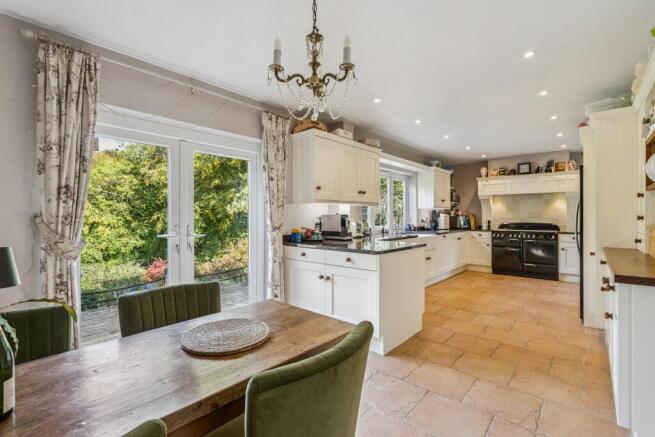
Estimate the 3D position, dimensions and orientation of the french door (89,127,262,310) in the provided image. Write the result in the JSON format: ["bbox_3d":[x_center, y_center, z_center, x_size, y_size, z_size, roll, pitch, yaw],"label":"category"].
[{"bbox_3d":[-1.324,0.189,2.620,0.090,2.080,1.810,0,0,42],"label":"french door"}]

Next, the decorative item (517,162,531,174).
[{"bbox_3d":[4.073,-1.024,6.009,0.225,0.240,0.060,0,0,42],"label":"decorative item"}]

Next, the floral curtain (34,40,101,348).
[{"bbox_3d":[-1.737,0.040,1.972,0.140,2.330,0.325,0,0,42],"label":"floral curtain"}]

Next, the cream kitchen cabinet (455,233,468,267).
[{"bbox_3d":[2.629,0.697,6.435,0.620,0.805,0.780,0,0,42],"label":"cream kitchen cabinet"}]

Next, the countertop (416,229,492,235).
[{"bbox_3d":[2.631,0.294,6.107,1.160,0.035,2.600,0,0,42],"label":"countertop"}]

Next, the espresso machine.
[{"bbox_3d":[0.140,0.129,3.832,0.410,0.343,0.210,0,0,37],"label":"espresso machine"}]

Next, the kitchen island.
[{"bbox_3d":[0.278,0.768,3.332,1.325,0.900,0.940,0,0,42],"label":"kitchen island"}]

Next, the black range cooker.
[{"bbox_3d":[4.133,0.645,6.079,1.095,1.080,0.600,0,0,42],"label":"black range cooker"}]

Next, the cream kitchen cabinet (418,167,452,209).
[{"bbox_3d":[2.373,-0.637,6.424,0.350,0.865,1.000,0,0,42],"label":"cream kitchen cabinet"}]

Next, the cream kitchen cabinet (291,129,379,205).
[{"bbox_3d":[0.153,-0.600,3.921,0.390,0.840,1.310,0,0,42],"label":"cream kitchen cabinet"}]

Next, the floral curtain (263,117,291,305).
[{"bbox_3d":[-0.568,0.022,3.291,0.140,2.340,0.360,0,0,42],"label":"floral curtain"}]

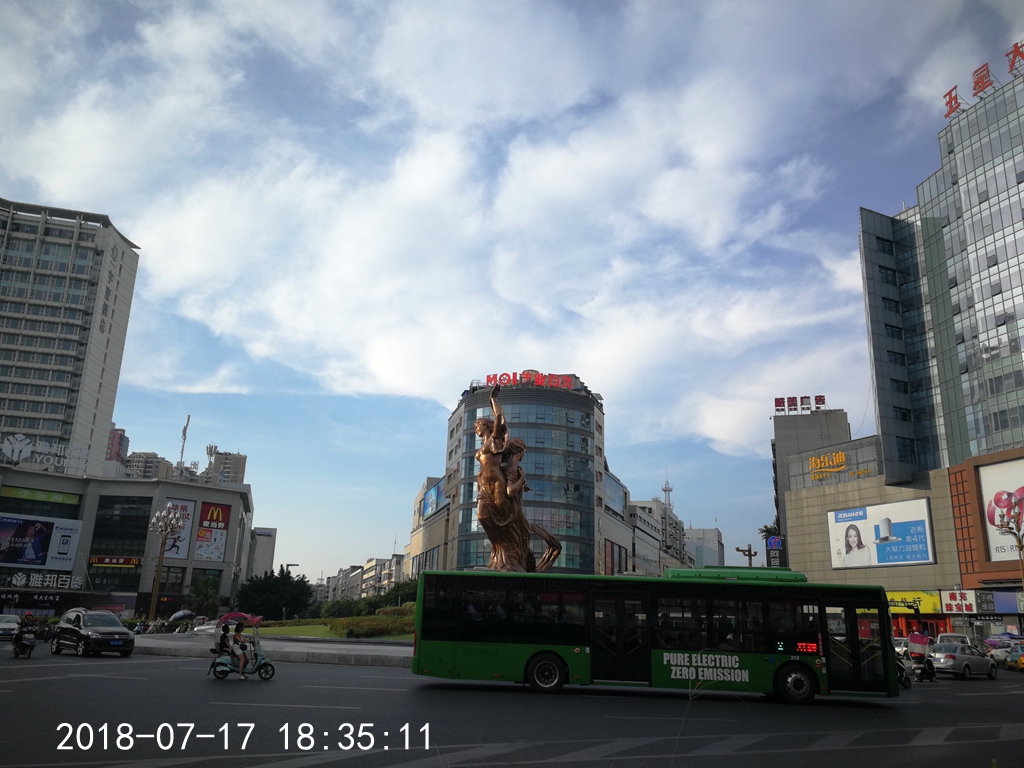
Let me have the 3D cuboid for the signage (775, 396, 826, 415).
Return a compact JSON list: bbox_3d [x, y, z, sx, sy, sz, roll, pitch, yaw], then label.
[{"bbox_3d":[47.630,3.471,132.000,8.300,2.800,0.400,-4,-18,21],"label":"signage"}]

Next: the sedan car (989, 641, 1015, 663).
[{"bbox_3d":[35.079,18.744,55.881,1.780,1.520,4.400,1,-16,3],"label":"sedan car"}]

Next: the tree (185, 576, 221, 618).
[{"bbox_3d":[-24.886,17.643,64.623,2.800,4.400,2.800,2,-16,0],"label":"tree"}]

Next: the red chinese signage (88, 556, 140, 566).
[{"bbox_3d":[-51.223,22.890,103.000,6.700,1.250,0.300,2,-16,0],"label":"red chinese signage"}]

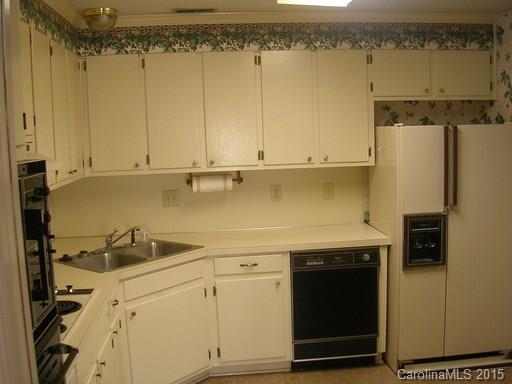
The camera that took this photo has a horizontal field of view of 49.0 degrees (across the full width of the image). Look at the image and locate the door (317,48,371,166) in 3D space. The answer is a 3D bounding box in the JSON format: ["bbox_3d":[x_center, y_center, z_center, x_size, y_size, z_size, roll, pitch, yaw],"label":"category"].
[{"bbox_3d":[0.617,-0.598,3.963,0.355,0.782,0.022,-2,6,-5],"label":"door"}]

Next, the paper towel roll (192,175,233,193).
[{"bbox_3d":[-0.304,-0.059,3.965,0.277,0.121,0.121,-3,7,-6],"label":"paper towel roll"}]

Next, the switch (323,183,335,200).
[{"bbox_3d":[0.555,0.000,4.262,0.075,0.119,0.010,-3,7,-6],"label":"switch"}]

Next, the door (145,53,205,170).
[{"bbox_3d":[-0.565,-0.549,3.861,0.353,0.782,0.022,-2,6,-5],"label":"door"}]

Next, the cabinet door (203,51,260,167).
[{"bbox_3d":[-0.173,-0.566,3.895,0.359,0.782,0.022,-2,6,-5],"label":"cabinet door"}]

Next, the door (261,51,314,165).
[{"bbox_3d":[0.223,-0.582,3.929,0.355,0.782,0.022,-2,6,-5],"label":"door"}]

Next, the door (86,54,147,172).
[{"bbox_3d":[-0.955,-0.533,3.827,0.347,0.782,0.022,-2,6,-5],"label":"door"}]

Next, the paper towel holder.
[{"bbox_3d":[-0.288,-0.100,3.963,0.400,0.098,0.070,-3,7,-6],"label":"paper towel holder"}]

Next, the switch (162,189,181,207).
[{"bbox_3d":[-0.636,0.046,4.230,0.125,0.123,0.012,-2,7,-7],"label":"switch"}]

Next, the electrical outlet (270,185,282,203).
[{"bbox_3d":[0.153,0.014,4.219,0.074,0.119,0.010,-3,7,-6],"label":"electrical outlet"}]

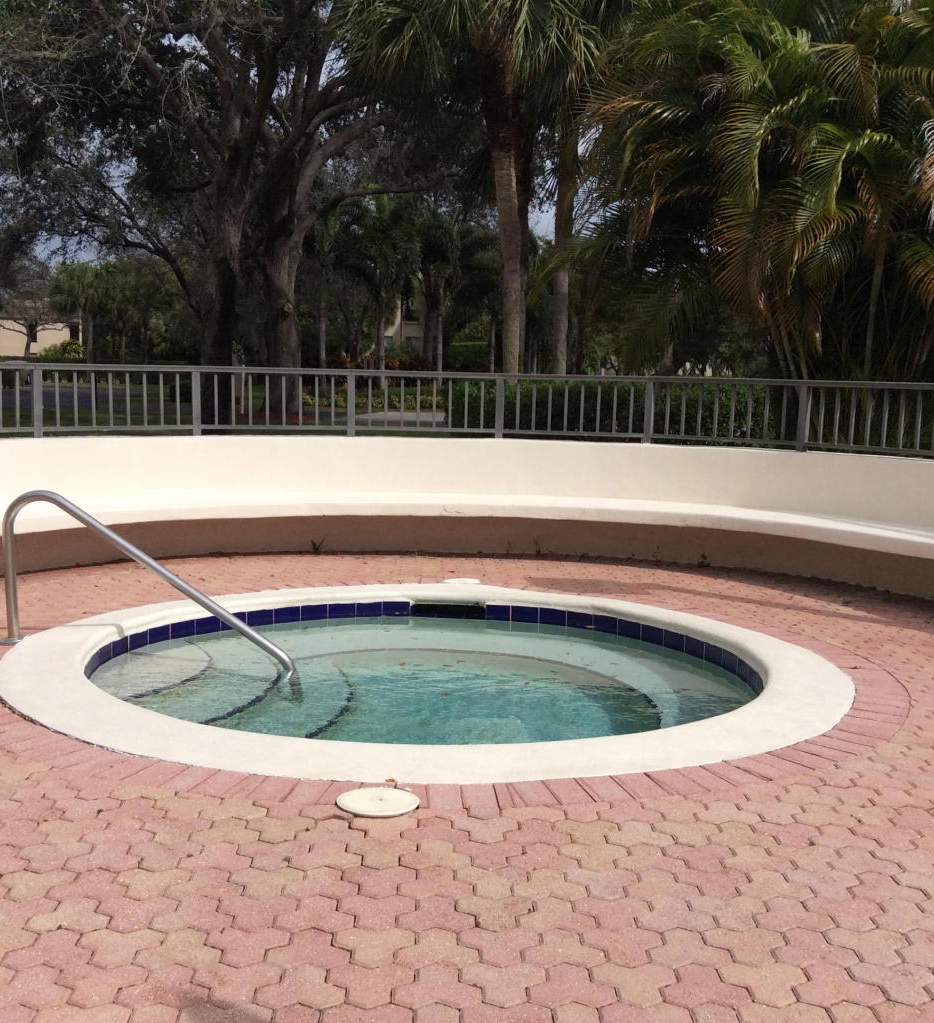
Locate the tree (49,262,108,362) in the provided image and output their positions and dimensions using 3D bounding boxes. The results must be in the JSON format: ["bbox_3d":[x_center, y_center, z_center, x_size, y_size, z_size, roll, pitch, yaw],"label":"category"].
[{"bbox_3d":[-19.638,-9.614,66.000,2.871,6.066,2.871,1,6,0],"label":"tree"}]

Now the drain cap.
[{"bbox_3d":[-0.265,0.873,3.923,0.248,0.025,0.248,1,6,0],"label":"drain cap"}]

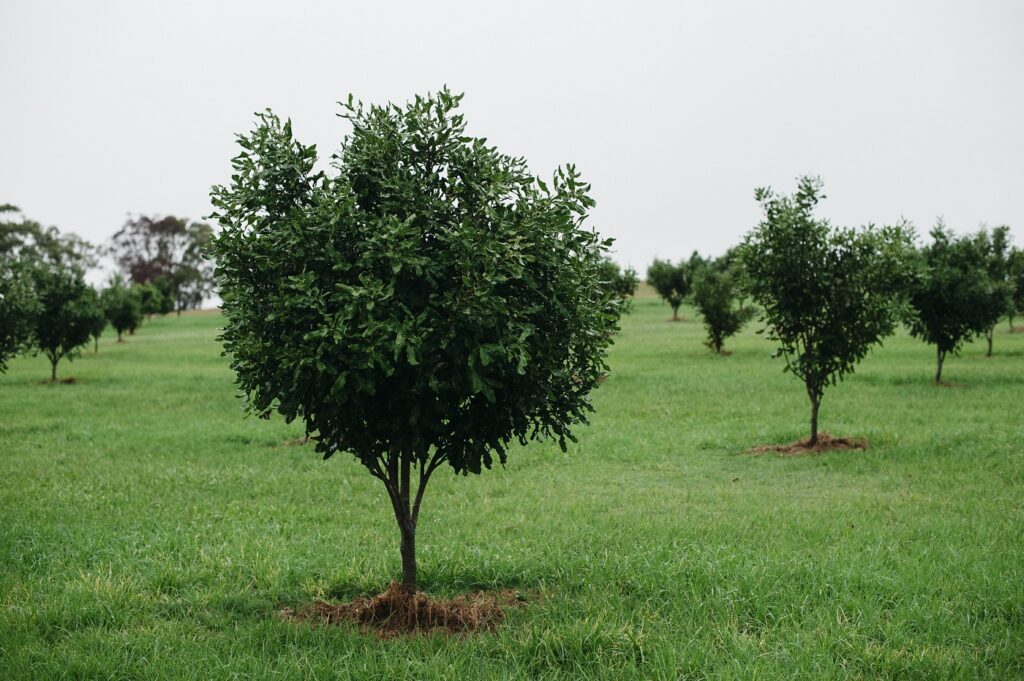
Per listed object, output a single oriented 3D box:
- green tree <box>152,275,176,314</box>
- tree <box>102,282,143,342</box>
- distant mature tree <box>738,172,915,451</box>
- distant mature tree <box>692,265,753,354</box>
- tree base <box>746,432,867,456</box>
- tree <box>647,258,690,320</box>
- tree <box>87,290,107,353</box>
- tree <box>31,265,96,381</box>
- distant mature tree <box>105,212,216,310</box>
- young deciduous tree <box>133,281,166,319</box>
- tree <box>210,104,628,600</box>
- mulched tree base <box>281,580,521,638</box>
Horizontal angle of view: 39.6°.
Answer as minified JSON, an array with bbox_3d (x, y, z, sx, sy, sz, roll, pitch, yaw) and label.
[{"bbox_3d":[-21.520,-2.849,88.000,1.600,2.500,1.600,0,1,0],"label":"green tree"},{"bbox_3d":[-12.335,-0.934,45.000,1.267,1.995,1.267,0,2,0],"label":"tree"},{"bbox_3d":[3.153,-0.300,14.200,1.740,2.670,1.650,0,1,0],"label":"distant mature tree"},{"bbox_3d":[4.592,-0.687,31.000,1.309,1.985,1.309,0,2,0],"label":"distant mature tree"},{"bbox_3d":[2.943,1.049,14.200,1.200,0.200,1.100,0,1,0],"label":"tree base"},{"bbox_3d":[6.318,-2.046,57.000,1.850,2.500,1.800,0,1,0],"label":"tree"},{"bbox_3d":[-12.881,-0.681,44.000,0.900,2.100,0.900,0,1,0],"label":"tree"},{"bbox_3d":[-8.243,-0.329,26.000,1.281,2.122,1.281,0,2,0],"label":"tree"},{"bbox_3d":[-27.626,-5.990,112.000,8.670,7.882,7.803,0,2,0],"label":"distant mature tree"},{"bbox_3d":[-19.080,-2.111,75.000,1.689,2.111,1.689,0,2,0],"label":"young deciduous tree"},{"bbox_3d":[-0.520,0.011,7.500,2.120,2.650,2.000,0,1,0],"label":"tree"},{"bbox_3d":[-0.565,1.396,7.400,1.260,0.190,1.100,0,1,0],"label":"mulched tree base"}]

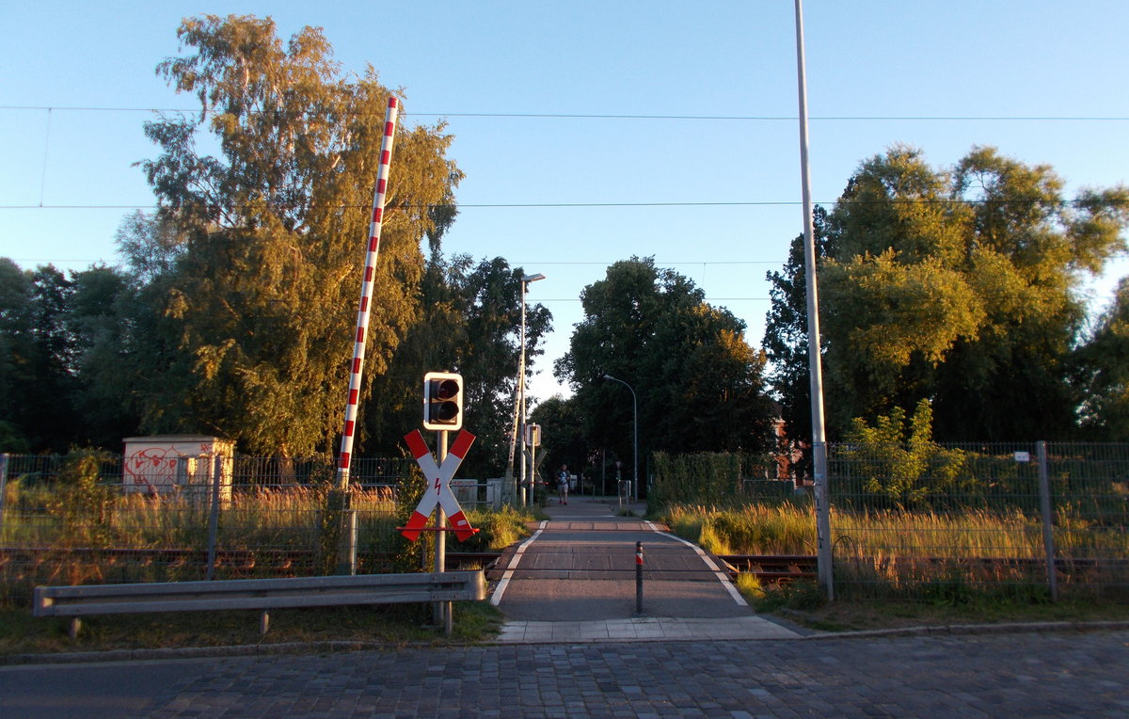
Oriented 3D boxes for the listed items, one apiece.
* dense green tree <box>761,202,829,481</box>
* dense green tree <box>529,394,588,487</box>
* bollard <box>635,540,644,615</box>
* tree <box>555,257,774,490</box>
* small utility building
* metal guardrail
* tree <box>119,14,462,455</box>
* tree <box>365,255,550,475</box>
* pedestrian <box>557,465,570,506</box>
[{"bbox_3d":[13.234,-0.479,46.519,4.873,16.497,4.873,0,-8,0],"label":"dense green tree"},{"bbox_3d":[-0.449,6.169,61.742,4.286,7.368,3.858,0,-8,0],"label":"dense green tree"},{"bbox_3d":[0.855,2.511,9.745,0.085,0.832,0.085,0,-8,0],"label":"bollard"},{"bbox_3d":[6.294,0.975,53.384,13.711,15.329,12.340,0,-8,0],"label":"tree"},{"bbox_3d":[-14.129,4.271,31.353,3.350,2.868,1.800,-1,-8,5],"label":"small utility building"},{"bbox_3d":[-3.265,2.711,9.263,4.792,0.651,0.240,1,-8,-5],"label":"metal guardrail"},{"bbox_3d":[-11.022,-4.447,35.464,13.465,21.278,12.118,0,-8,0],"label":"tree"},{"bbox_3d":[-5.442,0.902,43.296,9.398,12.864,8.458,0,-8,0],"label":"tree"},{"bbox_3d":[-0.021,5.588,37.746,0.560,1.740,0.420,0,-8,-1],"label":"pedestrian"}]

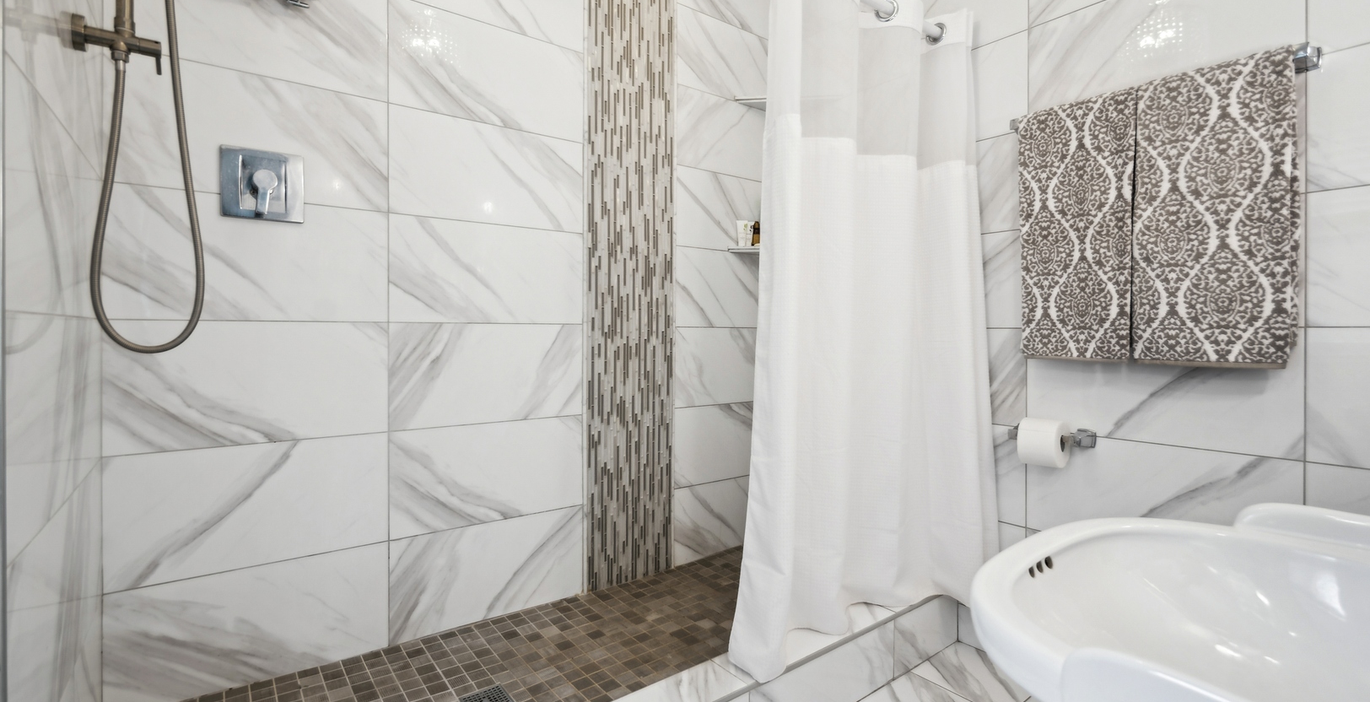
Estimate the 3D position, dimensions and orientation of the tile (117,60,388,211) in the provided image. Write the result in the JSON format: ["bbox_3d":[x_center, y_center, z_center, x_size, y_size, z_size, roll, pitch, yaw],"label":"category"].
[{"bbox_3d":[-1.081,-0.543,1.457,0.576,0.311,0.012,-1,1,-35],"label":"tile"}]

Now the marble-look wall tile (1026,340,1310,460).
[{"bbox_3d":[1.258,0.093,1.556,0.010,0.309,0.592,-1,1,-39],"label":"marble-look wall tile"}]

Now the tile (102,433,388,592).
[{"bbox_3d":[-1.081,0.390,1.457,0.576,0.309,0.012,-1,1,-35],"label":"tile"}]

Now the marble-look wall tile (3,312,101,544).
[{"bbox_3d":[-1.053,0.097,0.967,0.010,0.309,0.700,-1,1,-39],"label":"marble-look wall tile"}]

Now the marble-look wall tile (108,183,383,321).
[{"bbox_3d":[-1.062,-0.229,1.438,0.565,0.309,0.010,-1,1,-39],"label":"marble-look wall tile"}]

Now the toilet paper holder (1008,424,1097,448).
[{"bbox_3d":[1.085,0.254,1.703,0.073,0.055,0.215,-1,1,-39],"label":"toilet paper holder"}]

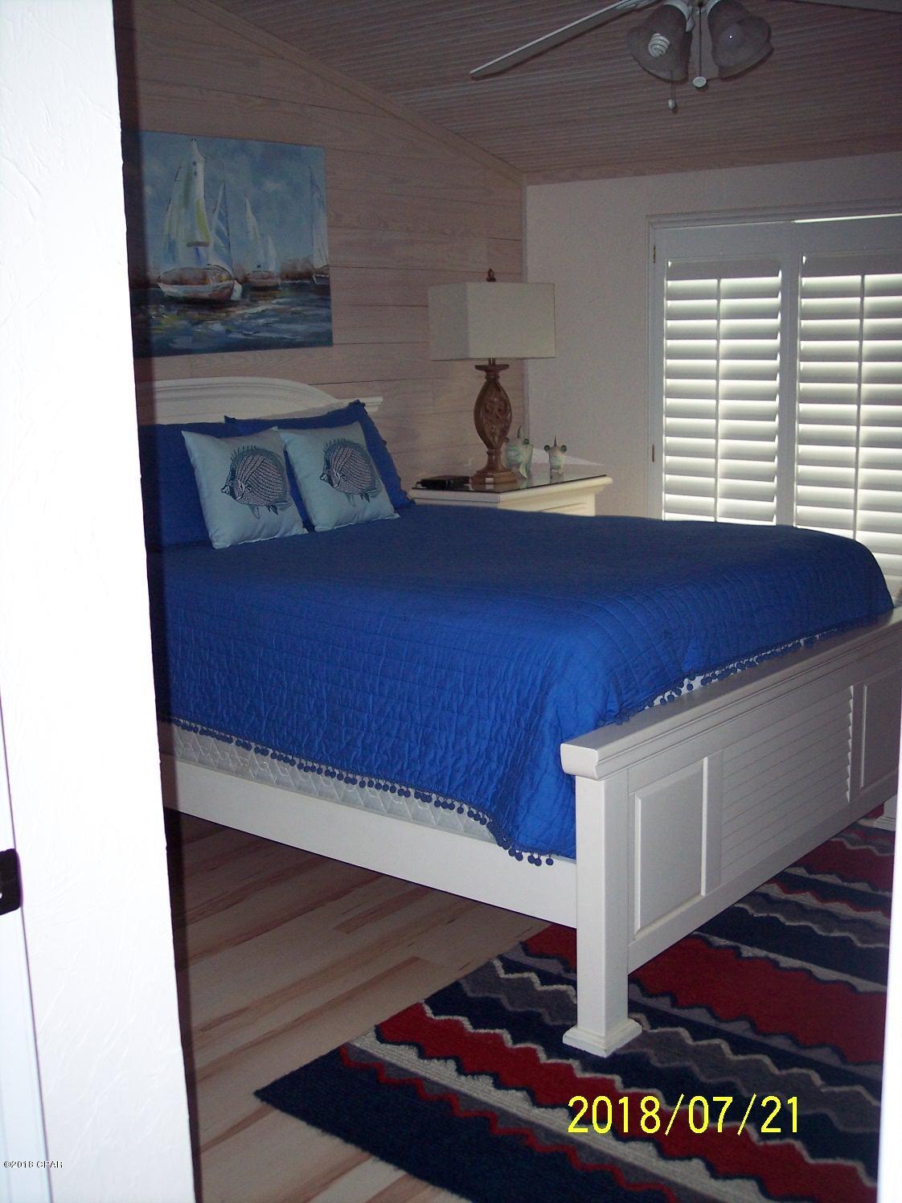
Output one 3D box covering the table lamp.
[{"bbox_3d":[0.175,-0.882,5.340,0.465,0.826,0.230,-11,14,-41],"label":"table lamp"}]

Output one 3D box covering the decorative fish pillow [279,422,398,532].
[{"bbox_3d":[-0.357,-0.412,4.400,0.140,0.375,0.395,-32,-12,39],"label":"decorative fish pillow"}]

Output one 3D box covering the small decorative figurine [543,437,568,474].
[{"bbox_3d":[0.438,-0.610,5.678,0.099,0.156,0.090,-1,11,4],"label":"small decorative figurine"}]

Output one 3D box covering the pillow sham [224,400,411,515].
[{"bbox_3d":[-0.437,-0.479,4.578,0.170,0.425,0.690,-28,-9,40],"label":"pillow sham"}]

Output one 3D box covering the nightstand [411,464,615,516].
[{"bbox_3d":[0.261,-0.063,5.497,0.422,0.846,0.786,7,14,39],"label":"nightstand"}]

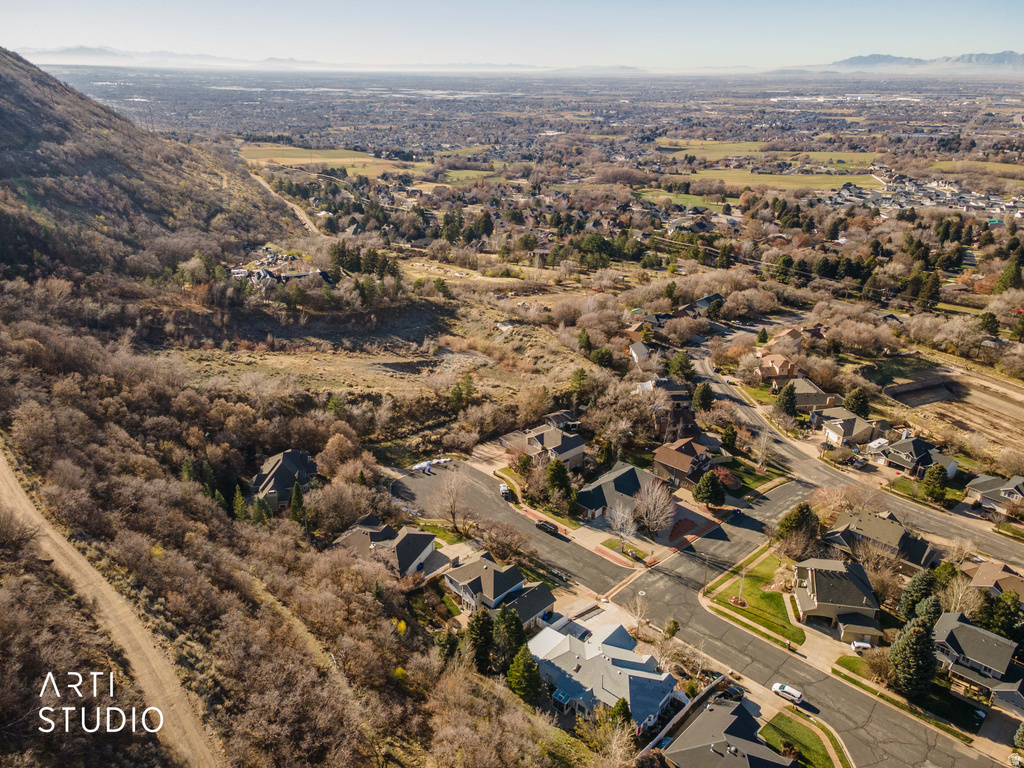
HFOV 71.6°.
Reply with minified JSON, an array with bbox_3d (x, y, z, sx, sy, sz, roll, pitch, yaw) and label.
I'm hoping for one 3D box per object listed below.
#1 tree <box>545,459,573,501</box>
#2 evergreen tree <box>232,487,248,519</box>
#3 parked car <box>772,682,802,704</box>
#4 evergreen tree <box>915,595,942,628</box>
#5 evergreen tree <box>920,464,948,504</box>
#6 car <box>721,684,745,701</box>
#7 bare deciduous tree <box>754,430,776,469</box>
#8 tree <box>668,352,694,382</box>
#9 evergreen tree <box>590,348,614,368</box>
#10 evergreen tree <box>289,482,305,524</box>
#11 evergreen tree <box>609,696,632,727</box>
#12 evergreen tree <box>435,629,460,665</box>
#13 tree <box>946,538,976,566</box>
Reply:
[{"bbox_3d":[11.620,23.420,174.410,6.420,11.020,6.420,0,24,0],"label":"tree"},{"bbox_3d":[-64.004,28.225,166.681,3.404,10.060,3.404,0,24,0],"label":"evergreen tree"},{"bbox_3d":[48.190,53.850,124.180,4.750,1.650,1.870,18,30,35],"label":"parked car"},{"bbox_3d":[82.620,45.010,139.870,4.810,8.840,4.810,0,24,0],"label":"evergreen tree"},{"bbox_3d":[110.600,25.720,185.000,6.000,10.860,6.000,0,24,0],"label":"evergreen tree"},{"bbox_3d":[37.434,53.809,121.260,4.650,1.720,1.920,-19,31,-36],"label":"car"},{"bbox_3d":[70.010,18.150,195.910,6.290,11.690,6.290,0,24,0],"label":"bare deciduous tree"},{"bbox_3d":[66.373,-7.077,277.387,10.939,11.226,10.939,0,24,0],"label":"tree"},{"bbox_3d":[37.450,-10.532,292.563,9.683,6.769,9.683,0,24,0],"label":"evergreen tree"},{"bbox_3d":[-49.710,27.850,162.790,3.180,12.260,3.180,0,24,0],"label":"evergreen tree"},{"bbox_3d":[17.810,53.663,116.004,3.676,6.238,3.676,0,24,0],"label":"evergreen tree"},{"bbox_3d":[-11.500,46.330,126.130,4.270,6.850,4.270,0,24,0],"label":"evergreen tree"},{"bbox_3d":[100.720,38.160,159.940,6.040,6.800,6.040,0,24,0],"label":"tree"}]

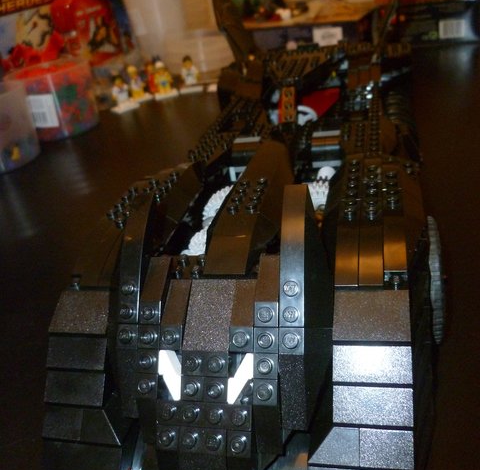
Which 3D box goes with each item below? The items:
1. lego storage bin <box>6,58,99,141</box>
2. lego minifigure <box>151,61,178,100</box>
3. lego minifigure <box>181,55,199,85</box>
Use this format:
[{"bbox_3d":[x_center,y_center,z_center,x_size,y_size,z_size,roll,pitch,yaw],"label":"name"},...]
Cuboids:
[{"bbox_3d":[-0.225,-0.166,0.630,0.099,0.073,0.099,-11,30,-6],"label":"lego storage bin"},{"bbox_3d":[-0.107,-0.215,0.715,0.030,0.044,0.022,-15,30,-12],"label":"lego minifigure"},{"bbox_3d":[-0.071,-0.230,0.729,0.025,0.042,0.016,-9,30,-2],"label":"lego minifigure"}]

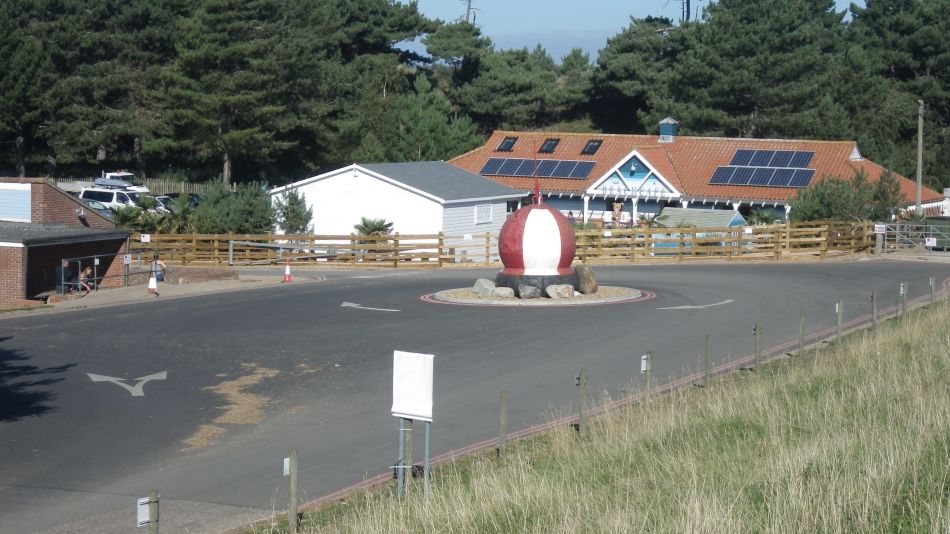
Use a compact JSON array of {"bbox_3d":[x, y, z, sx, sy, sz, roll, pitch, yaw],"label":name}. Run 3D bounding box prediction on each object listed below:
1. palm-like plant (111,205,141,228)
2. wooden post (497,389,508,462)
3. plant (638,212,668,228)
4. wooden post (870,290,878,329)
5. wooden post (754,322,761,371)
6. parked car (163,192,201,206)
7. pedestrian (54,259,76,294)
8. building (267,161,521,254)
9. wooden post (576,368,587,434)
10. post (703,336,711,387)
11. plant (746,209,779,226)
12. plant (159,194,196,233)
[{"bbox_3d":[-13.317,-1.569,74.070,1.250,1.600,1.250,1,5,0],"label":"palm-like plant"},{"bbox_3d":[0.446,2.460,30.000,0.110,1.100,0.110,3,4,26],"label":"wooden post"},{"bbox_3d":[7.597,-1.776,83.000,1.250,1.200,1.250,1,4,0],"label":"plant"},{"bbox_3d":[11.433,1.238,55.500,0.120,1.160,0.120,4,6,27],"label":"wooden post"},{"bbox_3d":[6.766,1.914,46.400,0.120,1.200,0.120,4,6,27],"label":"wooden post"},{"bbox_3d":[-16.251,-3.488,110.000,4.300,1.500,1.780,5,5,40],"label":"parked car"},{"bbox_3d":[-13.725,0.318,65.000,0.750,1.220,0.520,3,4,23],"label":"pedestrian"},{"bbox_3d":[-3.109,-2.458,79.796,8.050,3.660,7.400,4,6,27],"label":"building"},{"bbox_3d":[1.823,2.275,32.800,0.110,1.100,0.110,3,4,26],"label":"wooden post"},{"bbox_3d":[4.600,1.861,38.400,0.110,1.060,0.110,3,4,26],"label":"post"},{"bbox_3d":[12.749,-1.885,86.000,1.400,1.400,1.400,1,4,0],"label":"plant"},{"bbox_3d":[-12.579,-1.882,82.000,1.600,2.300,1.600,1,4,0],"label":"plant"}]

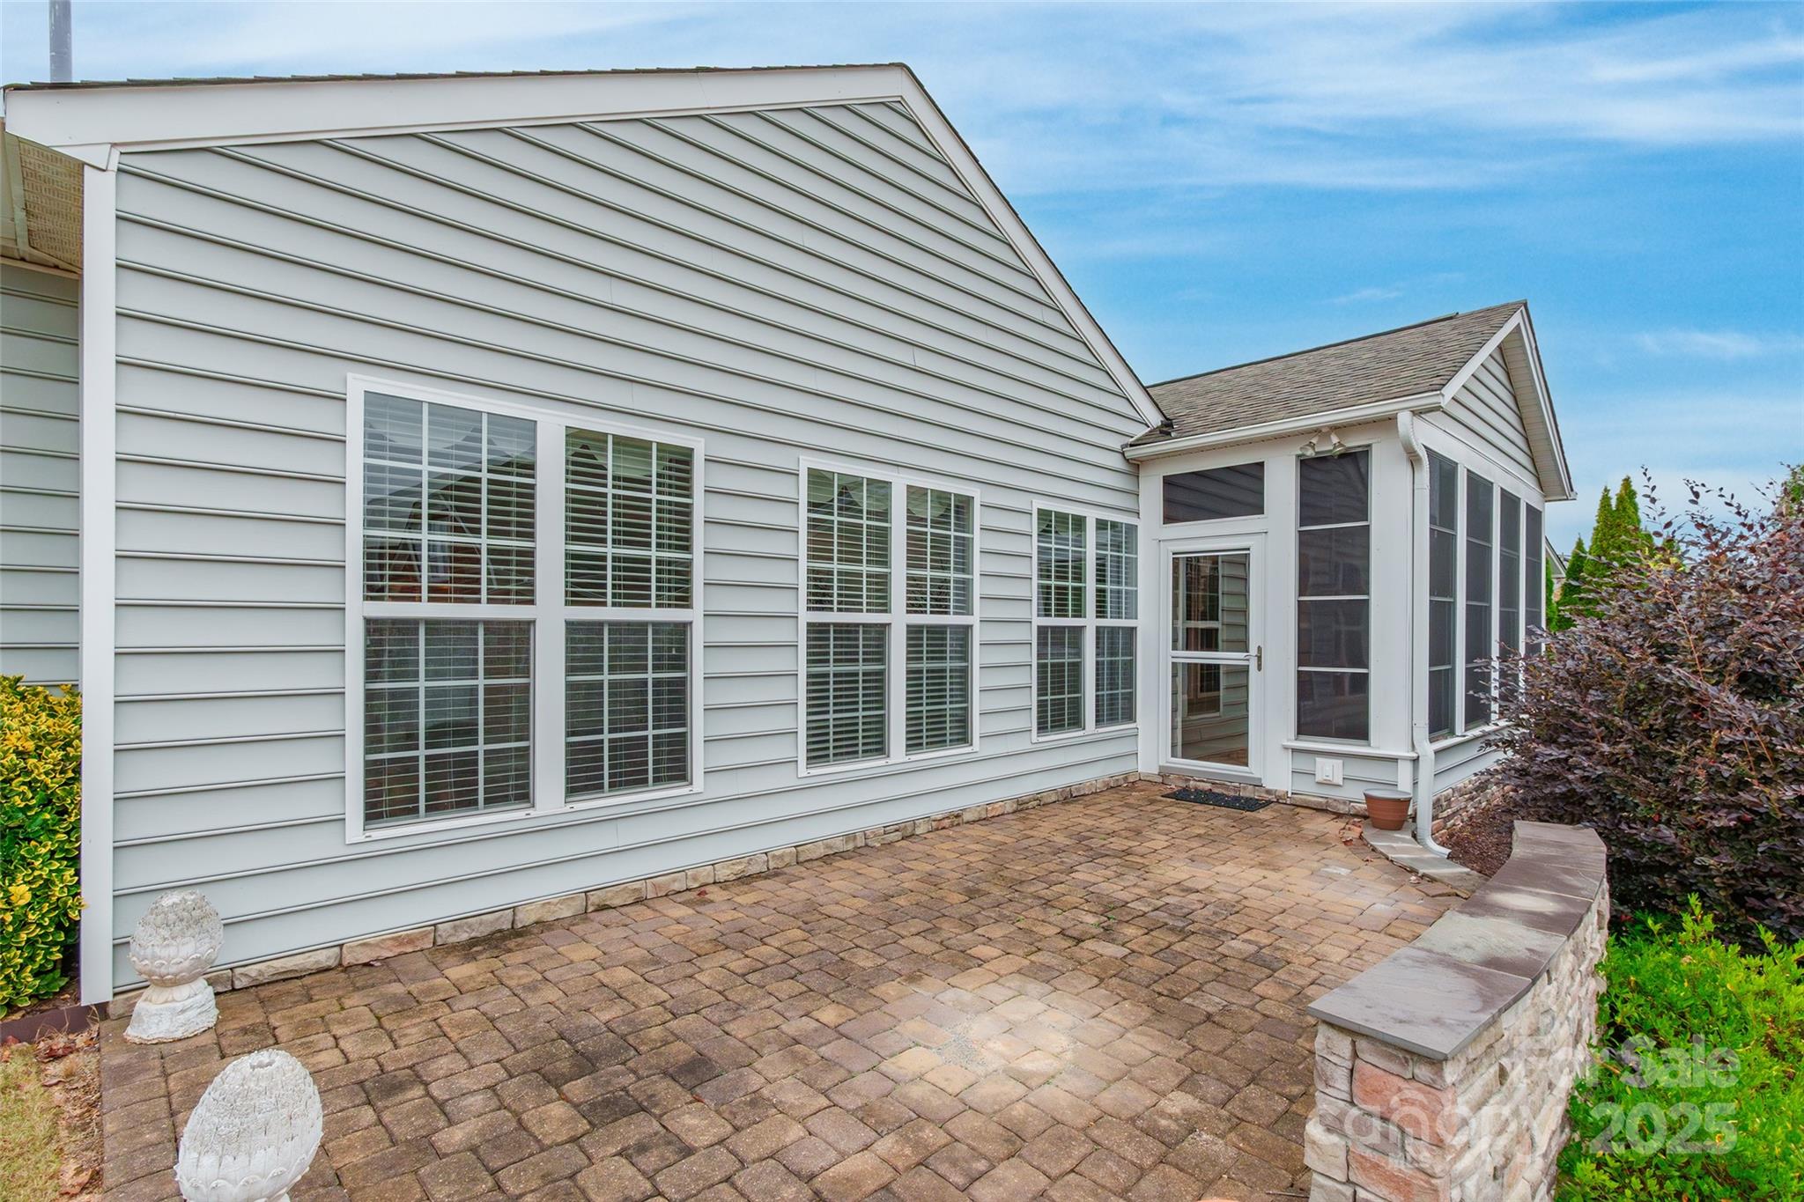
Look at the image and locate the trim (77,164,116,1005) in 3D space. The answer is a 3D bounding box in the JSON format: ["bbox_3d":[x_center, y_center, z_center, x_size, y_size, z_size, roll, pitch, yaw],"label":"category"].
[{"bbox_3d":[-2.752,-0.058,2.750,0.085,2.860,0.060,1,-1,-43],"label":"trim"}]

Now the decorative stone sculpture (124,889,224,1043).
[{"bbox_3d":[-2.480,1.214,2.737,0.225,0.440,0.225,1,-1,-43],"label":"decorative stone sculpture"}]

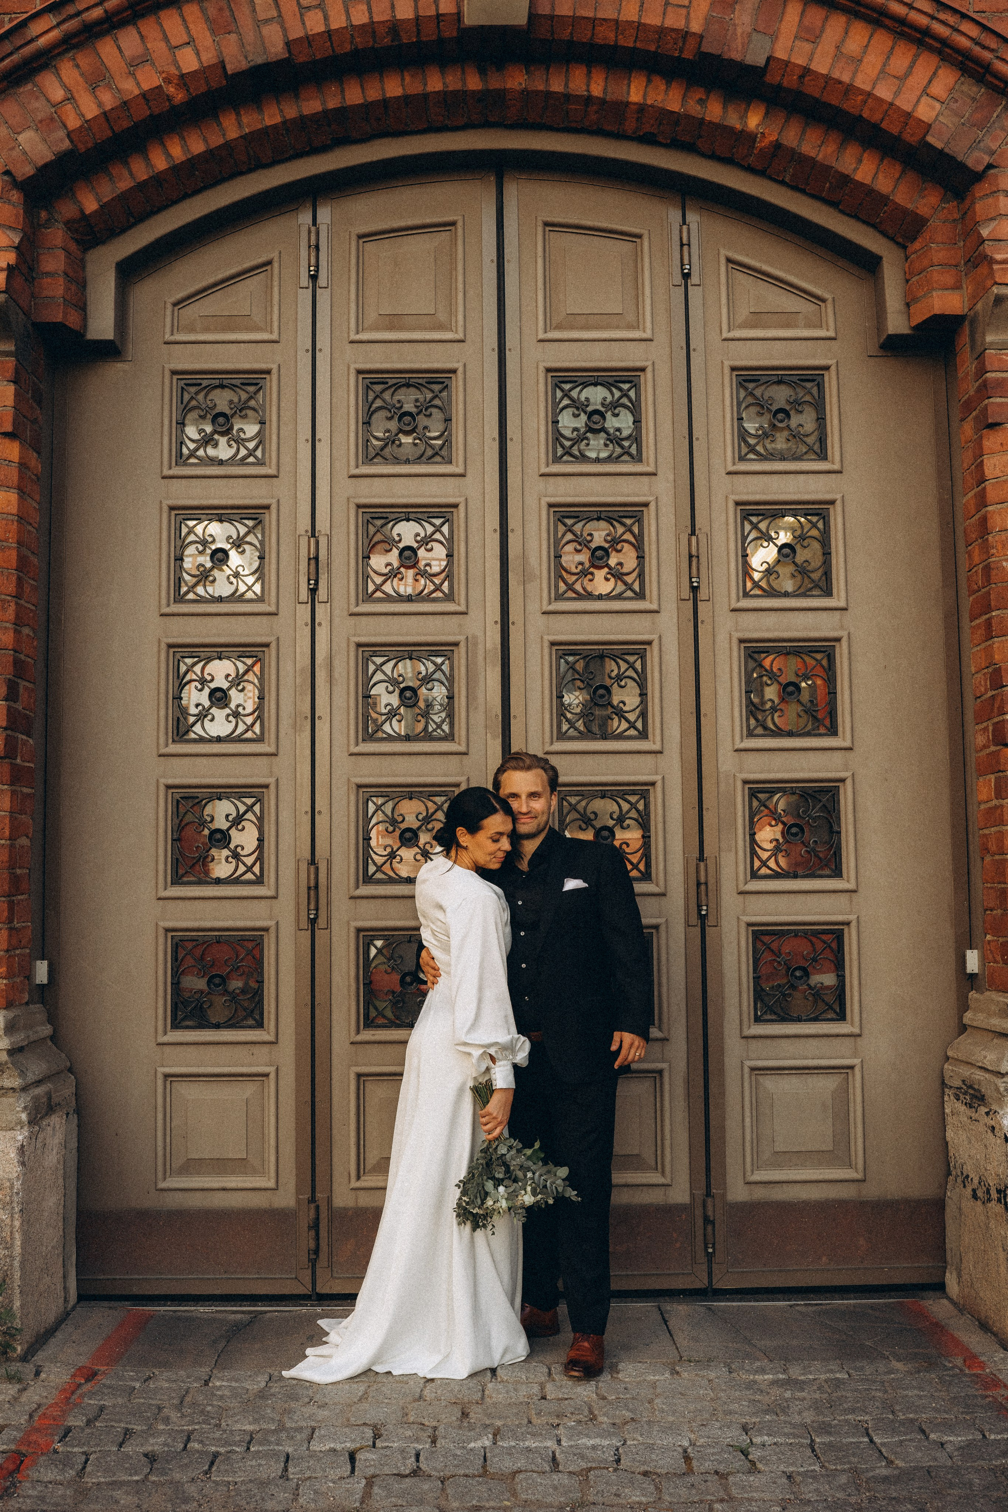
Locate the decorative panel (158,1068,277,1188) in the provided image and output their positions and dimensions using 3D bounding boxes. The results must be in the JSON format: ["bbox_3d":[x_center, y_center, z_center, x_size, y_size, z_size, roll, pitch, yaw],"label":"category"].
[{"bbox_3d":[-0.957,1.239,4.900,0.401,0.400,0.050,-1,-5,-1],"label":"decorative panel"}]

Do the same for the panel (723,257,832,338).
[{"bbox_3d":[0.965,-1.616,5.173,0.396,0.309,0.050,-1,-5,-1],"label":"panel"}]

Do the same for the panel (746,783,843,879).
[{"bbox_3d":[1.025,0.270,5.172,0.322,0.322,0.045,-1,-6,-1],"label":"panel"}]

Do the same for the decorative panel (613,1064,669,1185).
[{"bbox_3d":[0.355,1.232,4.914,0.407,0.406,0.050,-1,-5,-1],"label":"decorative panel"}]

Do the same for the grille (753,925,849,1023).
[{"bbox_3d":[1.031,0.767,5.123,0.322,0.322,0.045,-1,-6,-1],"label":"grille"}]

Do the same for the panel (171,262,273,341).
[{"bbox_3d":[-1.021,-1.649,5.336,0.385,0.293,0.045,-1,-6,-1],"label":"panel"}]

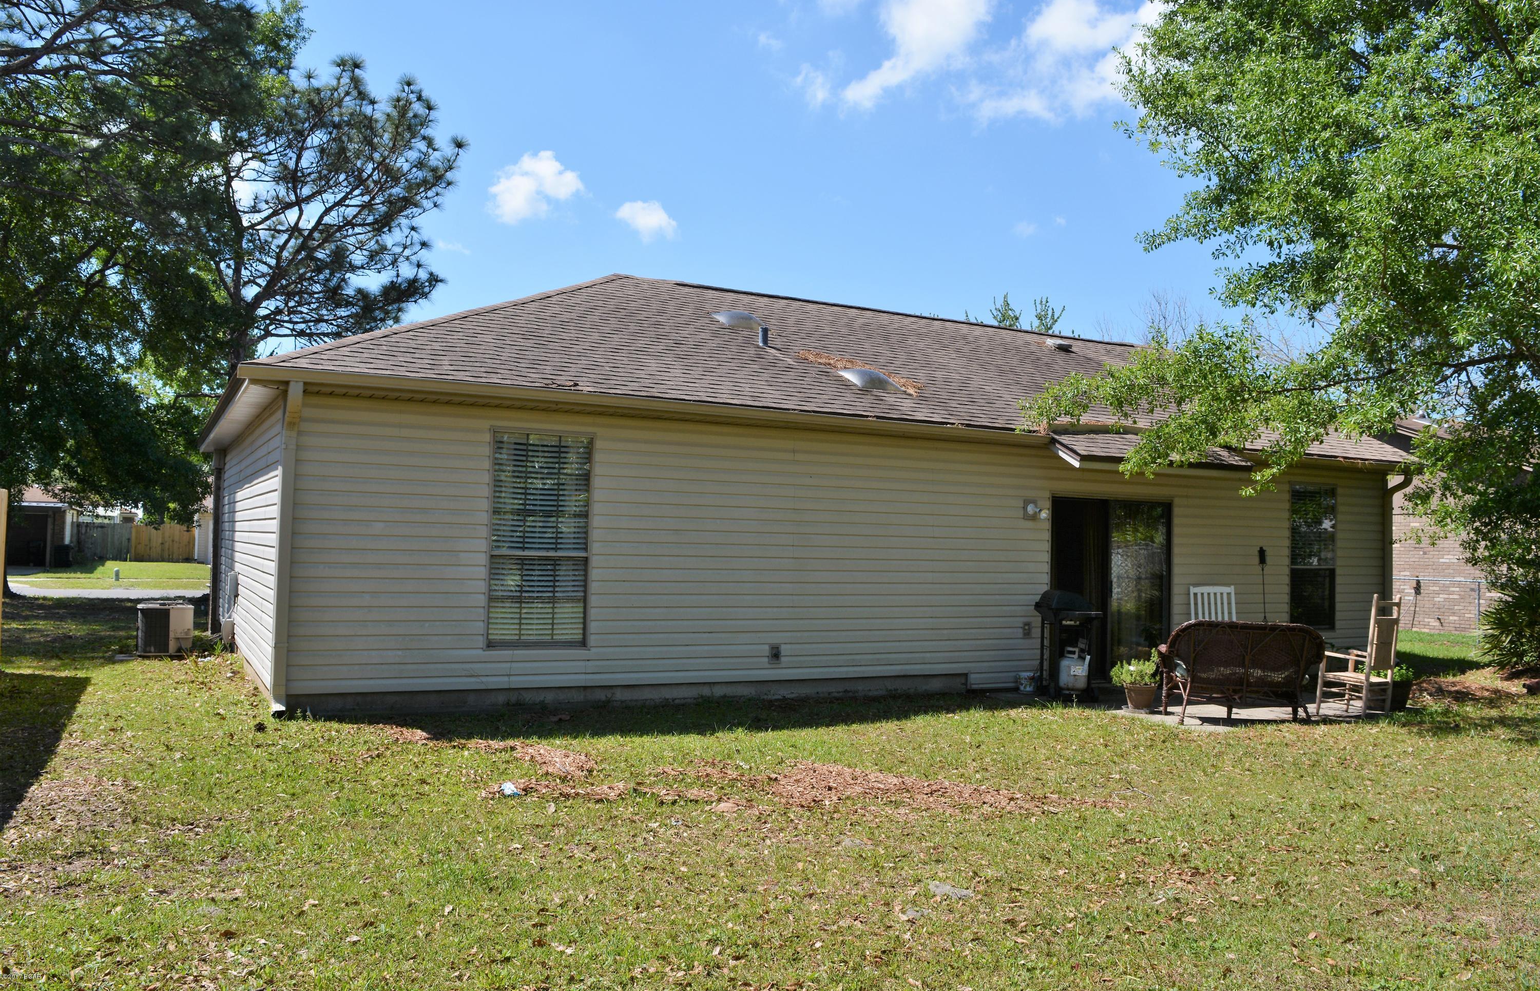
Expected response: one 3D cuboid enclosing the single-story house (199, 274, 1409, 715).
[{"bbox_3d":[0.176,-0.312,15.600,14.000,4.830,9.000,3,-3,-28],"label":"single-story house"}]

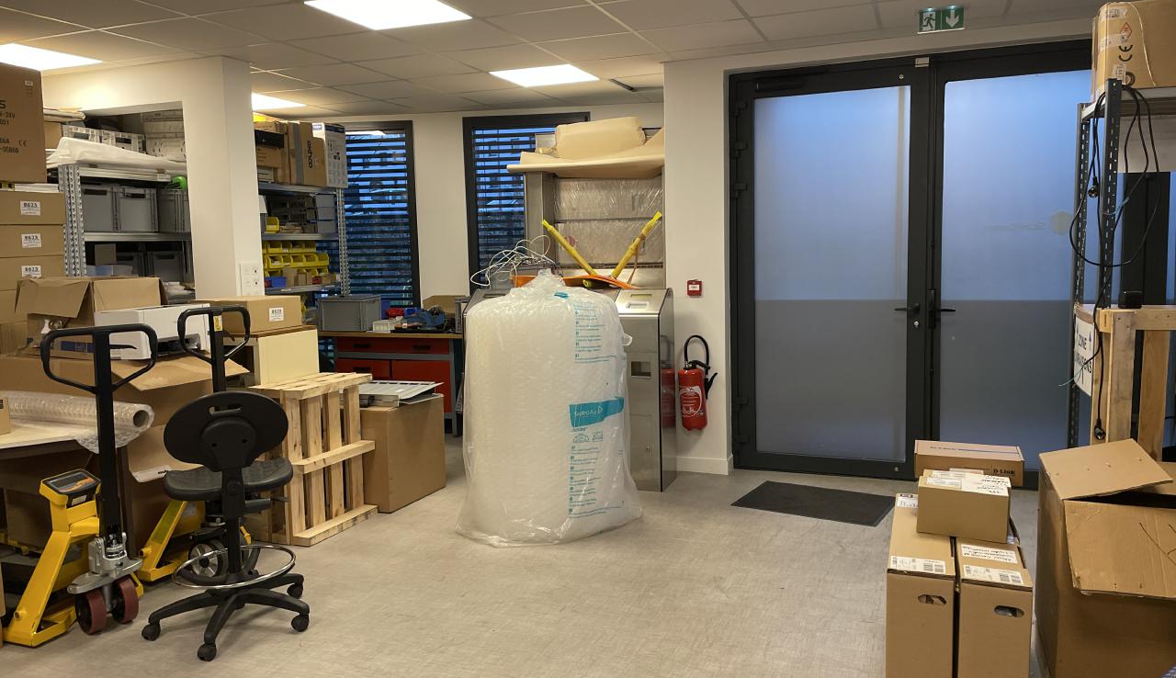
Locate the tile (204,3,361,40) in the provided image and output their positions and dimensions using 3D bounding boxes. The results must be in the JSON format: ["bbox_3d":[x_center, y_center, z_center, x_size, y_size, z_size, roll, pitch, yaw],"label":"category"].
[{"bbox_3d":[-1.471,-1.555,4.339,0.590,0.025,0.590,1,7,21],"label":"tile"}]

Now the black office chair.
[{"bbox_3d":[-1.424,0.658,3.485,0.630,0.960,0.630,-5,7,-32],"label":"black office chair"}]

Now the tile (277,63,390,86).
[{"bbox_3d":[-1.611,-1.689,5.664,0.590,0.025,0.590,1,7,21],"label":"tile"}]

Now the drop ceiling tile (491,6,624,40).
[{"bbox_3d":[-0.140,-1.595,4.453,0.600,0.025,0.600,1,7,21],"label":"drop ceiling tile"}]

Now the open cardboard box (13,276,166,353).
[{"bbox_3d":[-2.604,-0.115,4.617,0.580,0.380,0.420,2,7,27],"label":"open cardboard box"}]

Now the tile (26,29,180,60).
[{"bbox_3d":[-2.598,-1.574,4.765,0.597,0.020,0.597,1,7,21],"label":"tile"}]

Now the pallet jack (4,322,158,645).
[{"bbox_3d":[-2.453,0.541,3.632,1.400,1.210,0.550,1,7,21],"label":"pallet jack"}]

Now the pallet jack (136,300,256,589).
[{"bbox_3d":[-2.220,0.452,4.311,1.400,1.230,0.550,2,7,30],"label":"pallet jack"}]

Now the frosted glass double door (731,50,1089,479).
[{"bbox_3d":[1.961,-0.373,5.193,2.240,2.470,0.100,1,7,22],"label":"frosted glass double door"}]

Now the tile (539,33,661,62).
[{"bbox_3d":[0.080,-1.663,5.020,0.590,0.025,0.590,1,7,21],"label":"tile"}]

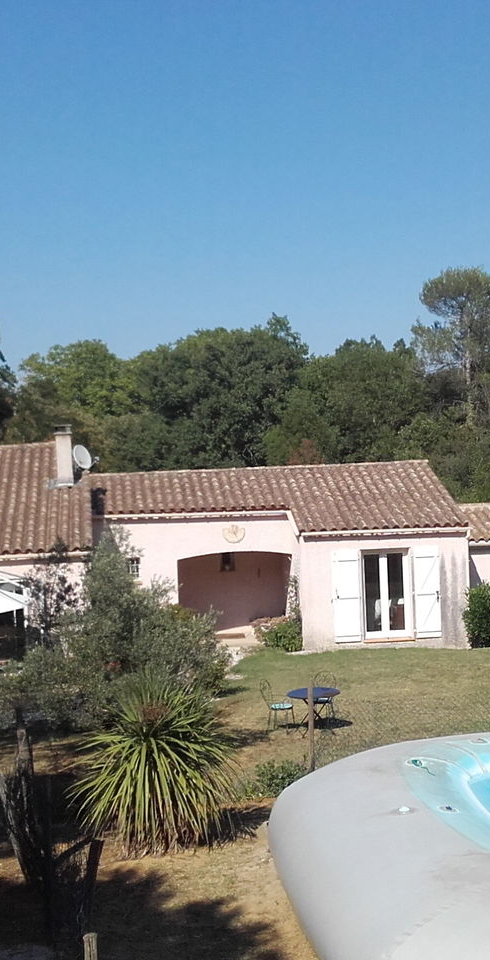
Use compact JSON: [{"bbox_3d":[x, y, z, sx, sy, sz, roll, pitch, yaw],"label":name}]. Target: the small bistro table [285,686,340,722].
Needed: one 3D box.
[{"bbox_3d":[1.218,4.113,23.900,0.970,0.730,0.970,-2,4,-5],"label":"small bistro table"}]

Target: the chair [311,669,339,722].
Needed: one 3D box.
[{"bbox_3d":[1.466,3.965,24.500,0.440,0.920,0.500,-1,4,12],"label":"chair"}]

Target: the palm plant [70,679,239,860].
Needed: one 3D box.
[{"bbox_3d":[-1.175,3.591,17.100,2.150,2.150,2.150,-2,4,-5],"label":"palm plant"}]

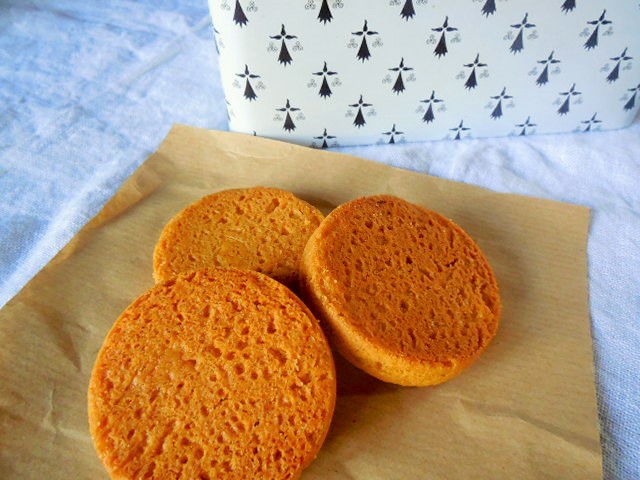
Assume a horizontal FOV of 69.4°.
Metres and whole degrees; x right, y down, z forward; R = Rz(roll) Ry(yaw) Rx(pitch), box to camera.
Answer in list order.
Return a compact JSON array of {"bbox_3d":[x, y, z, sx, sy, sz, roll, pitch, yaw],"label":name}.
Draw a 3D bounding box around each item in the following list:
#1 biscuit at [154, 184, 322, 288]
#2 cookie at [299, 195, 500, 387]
[{"bbox_3d":[-0.025,0.007,0.161,0.061,0.013,0.061,0,49,0],"label":"biscuit"},{"bbox_3d":[0.026,0.013,0.145,0.061,0.013,0.061,13,48,-15],"label":"cookie"}]

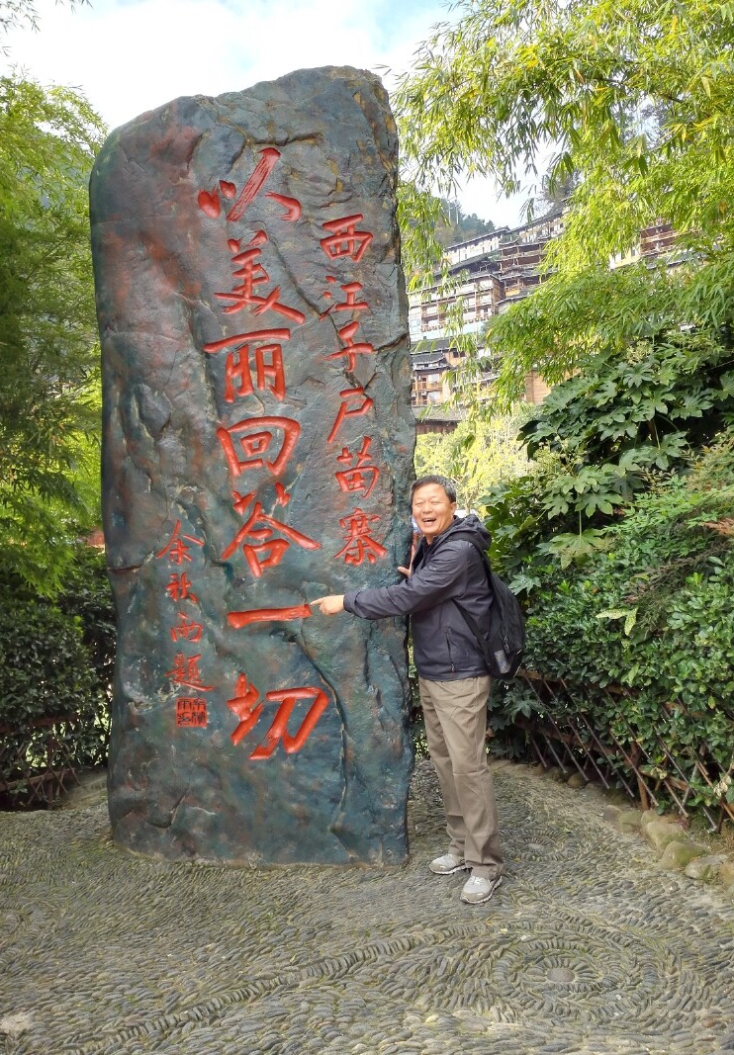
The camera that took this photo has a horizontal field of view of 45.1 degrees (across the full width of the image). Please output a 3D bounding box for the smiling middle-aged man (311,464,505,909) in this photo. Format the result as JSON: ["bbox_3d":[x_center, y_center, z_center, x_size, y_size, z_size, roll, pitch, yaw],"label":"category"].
[{"bbox_3d":[0.200,0.620,3.610,0.710,1.680,0.560,0,0,-26],"label":"smiling middle-aged man"}]

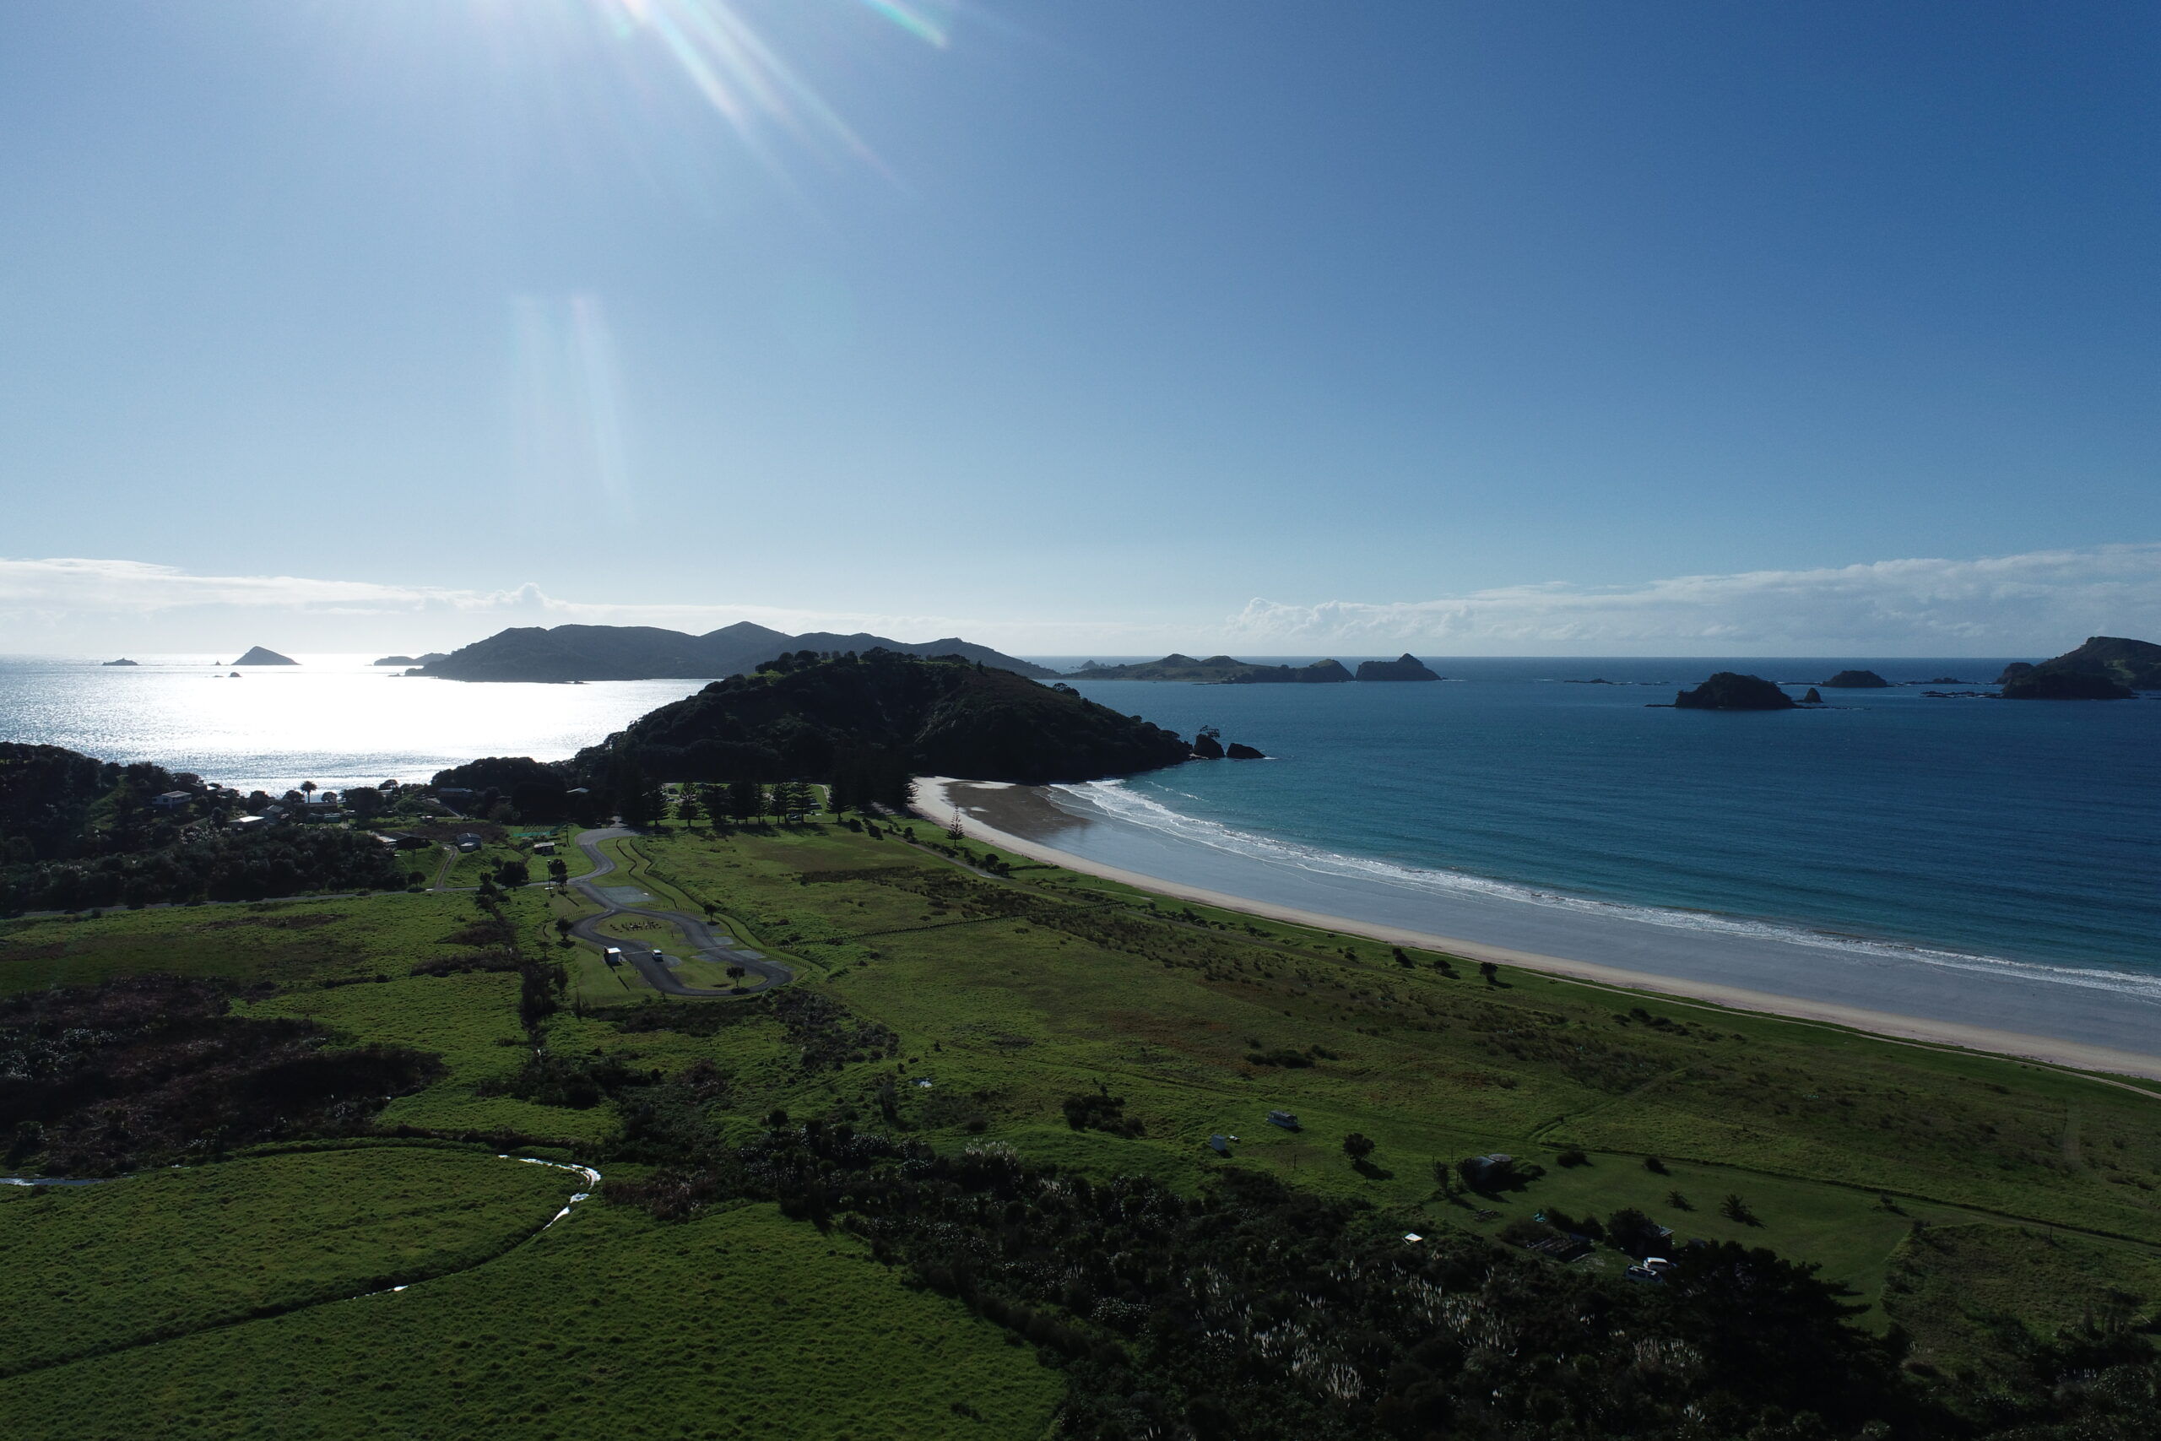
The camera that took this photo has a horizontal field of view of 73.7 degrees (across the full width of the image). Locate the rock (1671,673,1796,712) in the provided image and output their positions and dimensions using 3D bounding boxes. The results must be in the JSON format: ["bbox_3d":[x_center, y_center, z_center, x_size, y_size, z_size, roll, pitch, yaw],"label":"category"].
[{"bbox_3d":[909.000,-41.000,2002.000,158.000,50.000,112.000,1,3,14],"label":"rock"}]

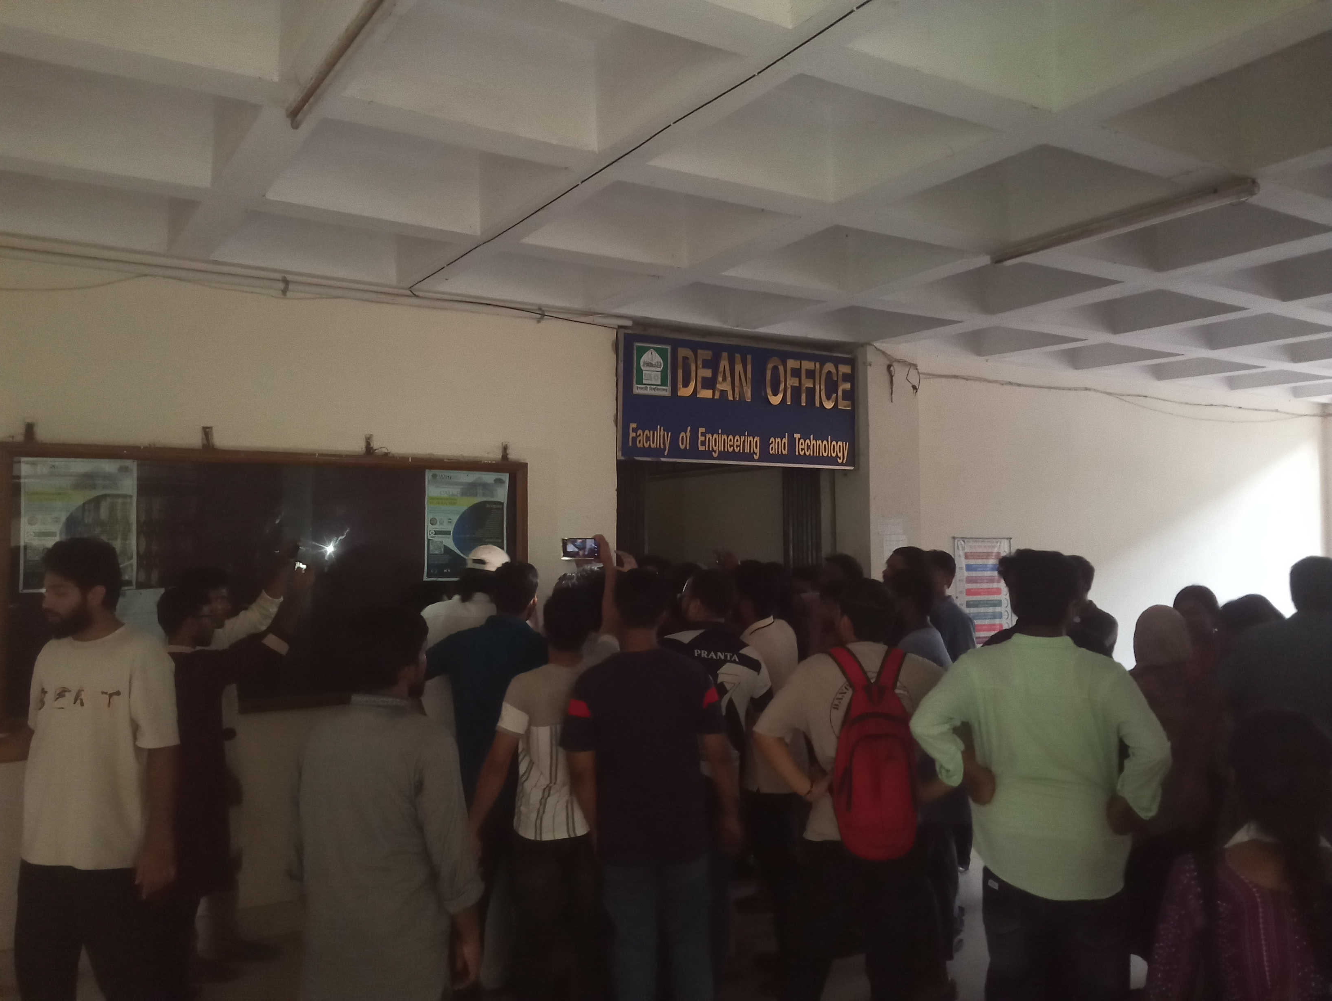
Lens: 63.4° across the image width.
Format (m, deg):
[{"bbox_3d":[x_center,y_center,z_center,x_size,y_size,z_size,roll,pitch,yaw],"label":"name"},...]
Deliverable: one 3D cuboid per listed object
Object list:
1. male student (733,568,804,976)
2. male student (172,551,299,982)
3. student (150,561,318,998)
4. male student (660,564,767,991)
[{"bbox_3d":[0.413,1.099,4.554,0.460,1.680,0.340,1,-3,-27],"label":"male student"},{"bbox_3d":[-1.848,1.081,4.585,0.680,1.740,0.520,1,-3,-30],"label":"male student"},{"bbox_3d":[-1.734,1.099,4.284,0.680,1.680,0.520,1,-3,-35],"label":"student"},{"bbox_3d":[0.196,1.100,4.304,0.480,1.660,0.340,0,-2,-5],"label":"male student"}]

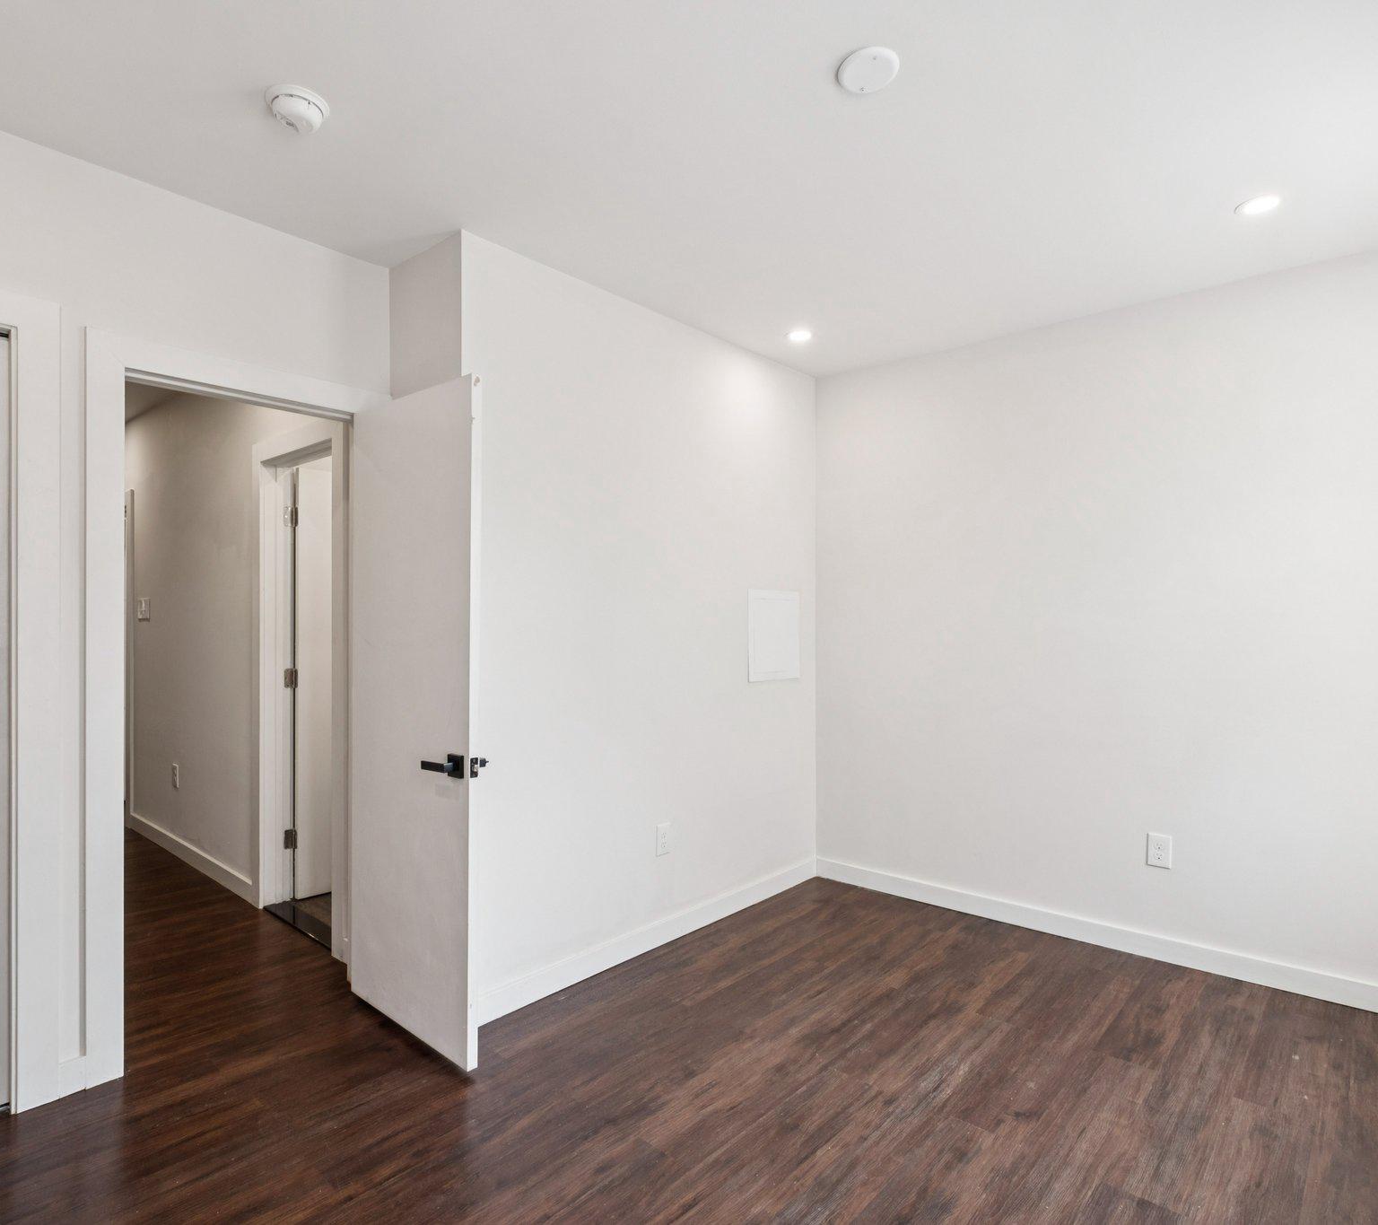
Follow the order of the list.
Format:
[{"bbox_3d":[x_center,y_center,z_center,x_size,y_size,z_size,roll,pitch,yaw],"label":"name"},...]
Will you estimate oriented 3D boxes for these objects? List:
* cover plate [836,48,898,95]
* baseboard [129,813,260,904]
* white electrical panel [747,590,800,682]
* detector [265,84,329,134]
[{"bbox_3d":[0.397,-1.199,1.699,0.139,0.018,0.139,0,0,0],"label":"cover plate"},{"bbox_3d":[-2.728,1.301,4.150,2.018,0.097,0.016,0,0,40],"label":"baseboard"},{"bbox_3d":[0.425,0.110,3.677,0.022,0.431,0.419,0,0,42],"label":"white electrical panel"},{"bbox_3d":[-0.924,-1.185,1.813,0.138,0.041,0.138,0,0,0],"label":"detector"}]

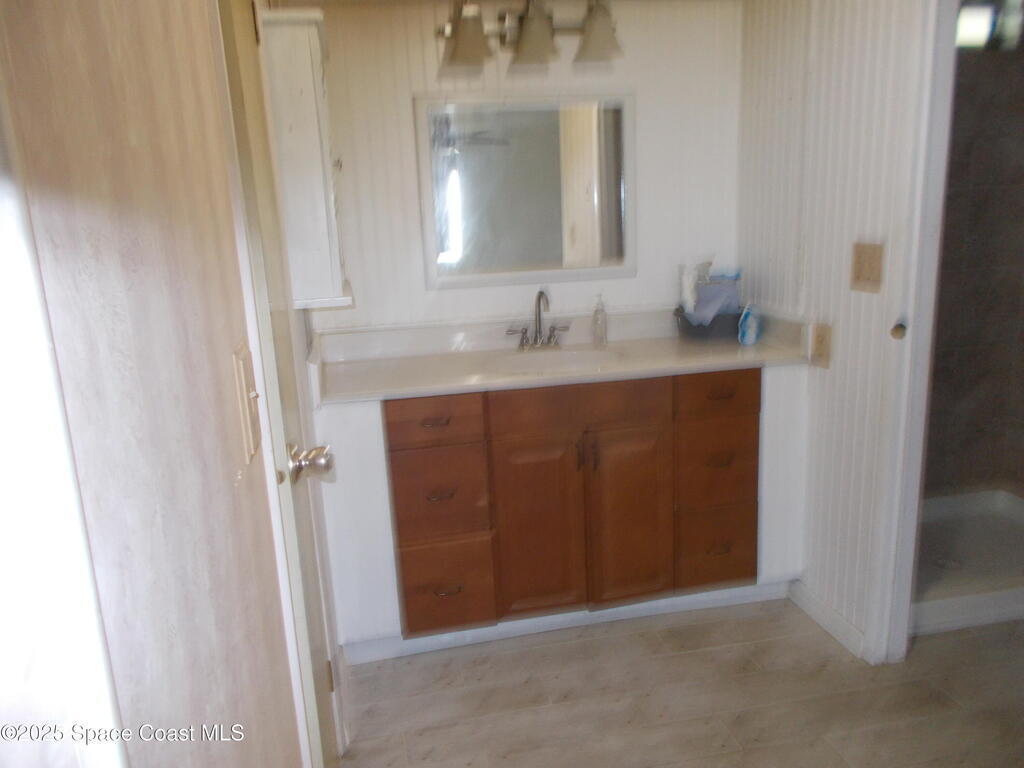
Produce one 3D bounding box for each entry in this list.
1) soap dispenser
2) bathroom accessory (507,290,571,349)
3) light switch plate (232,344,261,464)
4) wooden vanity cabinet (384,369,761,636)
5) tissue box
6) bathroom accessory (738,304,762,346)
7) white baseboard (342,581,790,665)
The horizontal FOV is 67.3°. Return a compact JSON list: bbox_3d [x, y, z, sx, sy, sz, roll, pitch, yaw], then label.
[{"bbox_3d":[0.316,-0.223,2.795,0.055,0.178,0.055,-5,11,-12],"label":"soap dispenser"},{"bbox_3d":[0.097,-0.212,2.703,0.218,0.198,0.150,-5,11,-12],"label":"bathroom accessory"},{"bbox_3d":[-0.278,0.019,0.811,0.010,0.114,0.070,-5,11,-12],"label":"light switch plate"},{"bbox_3d":[0.175,0.316,2.633,1.189,0.738,0.530,-5,11,-12],"label":"wooden vanity cabinet"},{"bbox_3d":[0.727,-0.227,2.875,0.210,0.115,0.130,-5,11,-12],"label":"tissue box"},{"bbox_3d":[0.835,-0.205,2.688,0.070,0.140,0.055,-5,11,-12],"label":"bathroom accessory"},{"bbox_3d":[0.224,0.760,2.465,1.476,0.066,0.016,-5,11,-12],"label":"white baseboard"}]

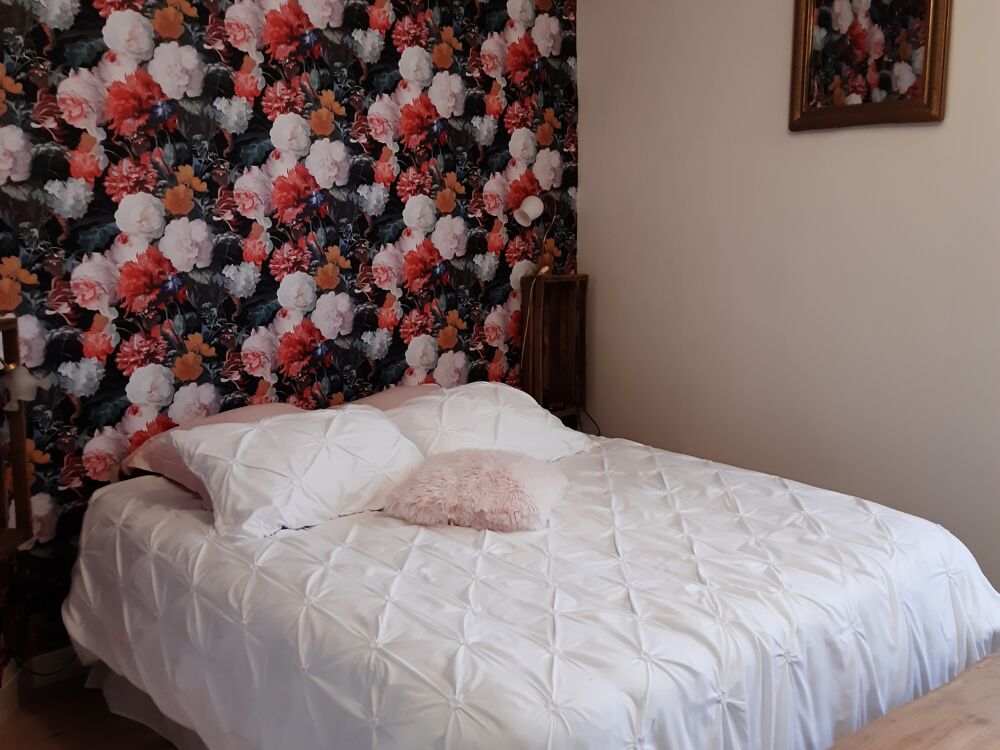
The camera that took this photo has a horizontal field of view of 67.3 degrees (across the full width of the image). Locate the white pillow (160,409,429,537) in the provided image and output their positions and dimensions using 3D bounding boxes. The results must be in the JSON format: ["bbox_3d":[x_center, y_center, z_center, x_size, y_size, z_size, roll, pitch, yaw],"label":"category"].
[{"bbox_3d":[-0.602,0.274,2.294,0.680,0.160,0.470,-7,41,-26],"label":"white pillow"}]

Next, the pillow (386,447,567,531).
[{"bbox_3d":[-0.053,0.330,2.276,0.500,0.140,0.400,3,21,14],"label":"pillow"}]

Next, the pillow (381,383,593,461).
[{"bbox_3d":[0.000,0.182,2.761,0.680,0.160,0.460,-9,35,-35],"label":"pillow"}]

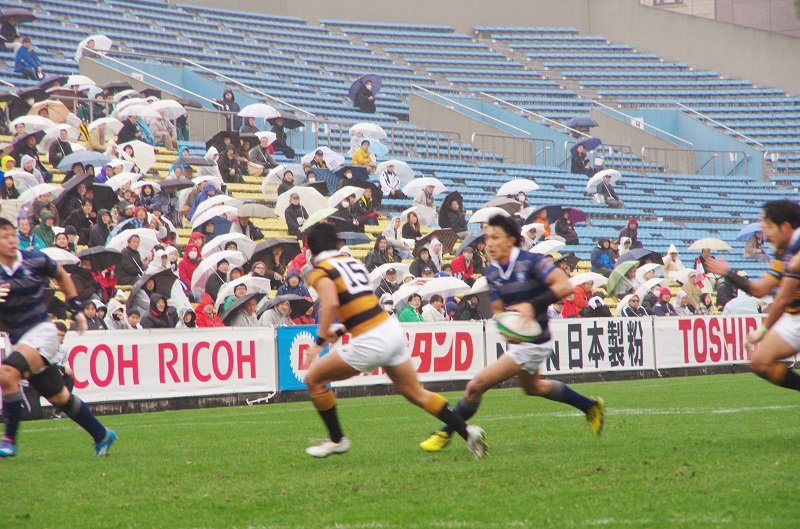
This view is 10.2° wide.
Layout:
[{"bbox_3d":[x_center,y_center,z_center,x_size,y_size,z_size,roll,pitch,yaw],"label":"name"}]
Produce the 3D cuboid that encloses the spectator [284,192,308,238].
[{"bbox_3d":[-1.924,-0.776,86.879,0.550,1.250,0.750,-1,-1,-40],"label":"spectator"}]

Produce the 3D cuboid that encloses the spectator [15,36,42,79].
[{"bbox_3d":[-9.659,-5.288,117.018,0.800,1.250,0.560,-2,-1,27],"label":"spectator"}]

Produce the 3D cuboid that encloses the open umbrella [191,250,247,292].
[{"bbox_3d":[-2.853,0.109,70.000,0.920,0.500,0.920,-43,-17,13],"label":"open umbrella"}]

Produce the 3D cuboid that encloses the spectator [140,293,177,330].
[{"bbox_3d":[-3.337,1.055,63.423,0.560,1.250,0.780,-1,-1,-43],"label":"spectator"}]

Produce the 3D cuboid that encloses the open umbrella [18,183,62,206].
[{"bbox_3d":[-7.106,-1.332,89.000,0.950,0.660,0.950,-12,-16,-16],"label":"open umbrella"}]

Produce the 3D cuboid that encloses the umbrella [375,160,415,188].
[{"bbox_3d":[-0.105,-2.111,110.898,1.000,0.780,1.000,-2,-47,-2],"label":"umbrella"}]

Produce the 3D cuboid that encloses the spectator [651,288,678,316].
[{"bbox_3d":[4.844,1.007,82.000,0.560,1.150,0.700,0,0,-41],"label":"spectator"}]

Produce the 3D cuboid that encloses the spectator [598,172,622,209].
[{"bbox_3d":[5.960,-1.886,126.115,0.780,1.250,0.560,-2,-1,35],"label":"spectator"}]

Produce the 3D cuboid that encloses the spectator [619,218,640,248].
[{"bbox_3d":[5.595,-0.504,106.868,0.520,1.220,0.780,0,-1,-45],"label":"spectator"}]

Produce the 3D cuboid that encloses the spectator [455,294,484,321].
[{"bbox_3d":[1.270,1.156,76.836,0.540,1.250,0.750,0,-1,-28],"label":"spectator"}]

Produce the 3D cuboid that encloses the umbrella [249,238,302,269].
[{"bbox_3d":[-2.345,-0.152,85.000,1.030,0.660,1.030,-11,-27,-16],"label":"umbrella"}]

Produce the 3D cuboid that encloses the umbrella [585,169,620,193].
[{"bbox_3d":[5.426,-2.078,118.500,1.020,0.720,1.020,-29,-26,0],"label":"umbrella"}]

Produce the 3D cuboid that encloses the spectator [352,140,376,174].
[{"bbox_3d":[-0.795,-2.547,113.900,0.800,1.200,0.520,-1,-1,32],"label":"spectator"}]

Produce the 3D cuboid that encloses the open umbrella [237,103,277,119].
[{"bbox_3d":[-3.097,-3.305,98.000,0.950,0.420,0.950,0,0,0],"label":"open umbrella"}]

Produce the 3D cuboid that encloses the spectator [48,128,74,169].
[{"bbox_3d":[-7.010,-2.171,93.000,0.560,1.240,0.800,-1,-1,-35],"label":"spectator"}]

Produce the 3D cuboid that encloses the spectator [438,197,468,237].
[{"bbox_3d":[1.268,-0.790,95.883,0.550,1.250,0.750,-1,-1,-42],"label":"spectator"}]

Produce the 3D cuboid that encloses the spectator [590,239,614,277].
[{"bbox_3d":[4.598,0.084,100.334,0.780,1.250,0.560,-3,-1,41],"label":"spectator"}]

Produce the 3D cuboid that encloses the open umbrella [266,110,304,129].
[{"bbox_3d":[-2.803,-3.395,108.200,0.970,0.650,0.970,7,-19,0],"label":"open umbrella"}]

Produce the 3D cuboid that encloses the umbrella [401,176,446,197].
[{"bbox_3d":[0.567,-1.618,100.993,1.000,0.780,1.000,-2,-1,0],"label":"umbrella"}]

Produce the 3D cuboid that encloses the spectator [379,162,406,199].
[{"bbox_3d":[-0.154,-1.872,111.065,0.560,1.250,0.780,-1,-1,-28],"label":"spectator"}]

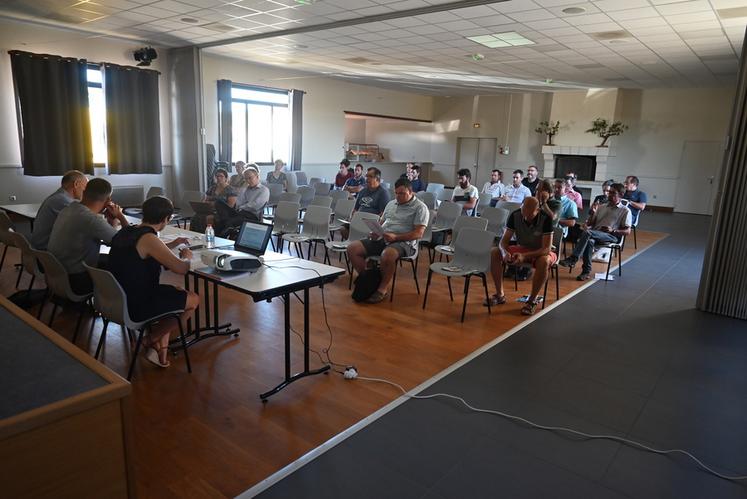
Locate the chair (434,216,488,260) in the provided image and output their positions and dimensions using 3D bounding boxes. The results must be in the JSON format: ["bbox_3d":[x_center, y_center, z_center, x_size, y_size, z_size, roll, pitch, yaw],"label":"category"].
[{"bbox_3d":[1.058,0.044,5.958,0.530,0.810,0.520,-10,17,-44],"label":"chair"}]

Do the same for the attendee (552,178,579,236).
[{"bbox_3d":[2.309,-0.288,6.595,0.550,1.250,0.850,13,16,43],"label":"attendee"}]

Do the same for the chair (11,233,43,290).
[{"bbox_3d":[-2.894,0.206,4.545,0.500,0.810,0.520,11,15,37],"label":"chair"}]

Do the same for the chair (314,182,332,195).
[{"bbox_3d":[-1.126,-0.889,9.854,0.500,0.800,0.510,10,14,32],"label":"chair"}]

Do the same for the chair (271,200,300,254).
[{"bbox_3d":[-1.333,-0.219,6.798,0.500,0.810,0.520,12,15,39],"label":"chair"}]

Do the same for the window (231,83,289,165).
[{"bbox_3d":[-3.021,-3.233,13.123,0.120,1.950,2.200,12,15,38],"label":"window"}]

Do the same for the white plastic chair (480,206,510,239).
[{"bbox_3d":[1.586,-0.131,6.870,0.520,0.810,0.530,12,16,40],"label":"white plastic chair"}]

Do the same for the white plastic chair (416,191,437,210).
[{"bbox_3d":[0.722,-0.582,8.835,0.530,0.810,0.520,-7,15,-38],"label":"white plastic chair"}]

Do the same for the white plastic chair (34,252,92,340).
[{"bbox_3d":[-2.135,0.364,3.801,0.500,0.810,0.530,13,16,42],"label":"white plastic chair"}]

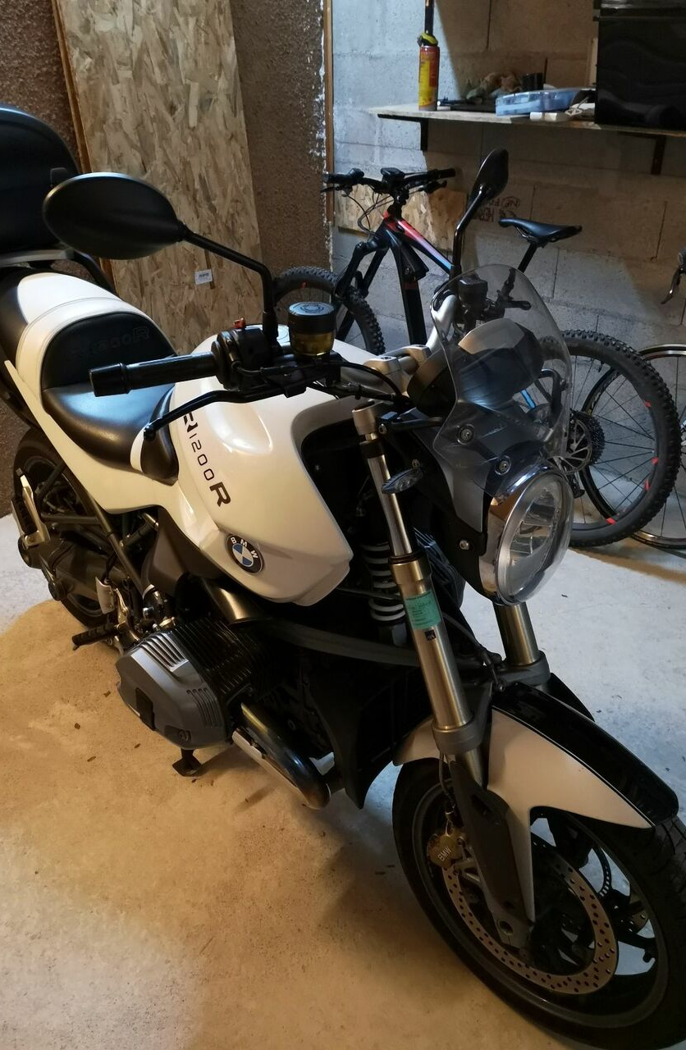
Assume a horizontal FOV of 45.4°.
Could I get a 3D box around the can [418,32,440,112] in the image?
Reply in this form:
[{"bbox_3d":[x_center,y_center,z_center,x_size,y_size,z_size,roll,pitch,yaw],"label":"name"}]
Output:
[{"bbox_3d":[0.297,-1.561,2.809,0.066,0.243,0.066,-1,30,0],"label":"can"}]

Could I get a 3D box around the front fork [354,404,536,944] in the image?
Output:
[{"bbox_3d":[0.155,0.254,1.220,0.105,0.890,0.080,-4,16,45],"label":"front fork"}]

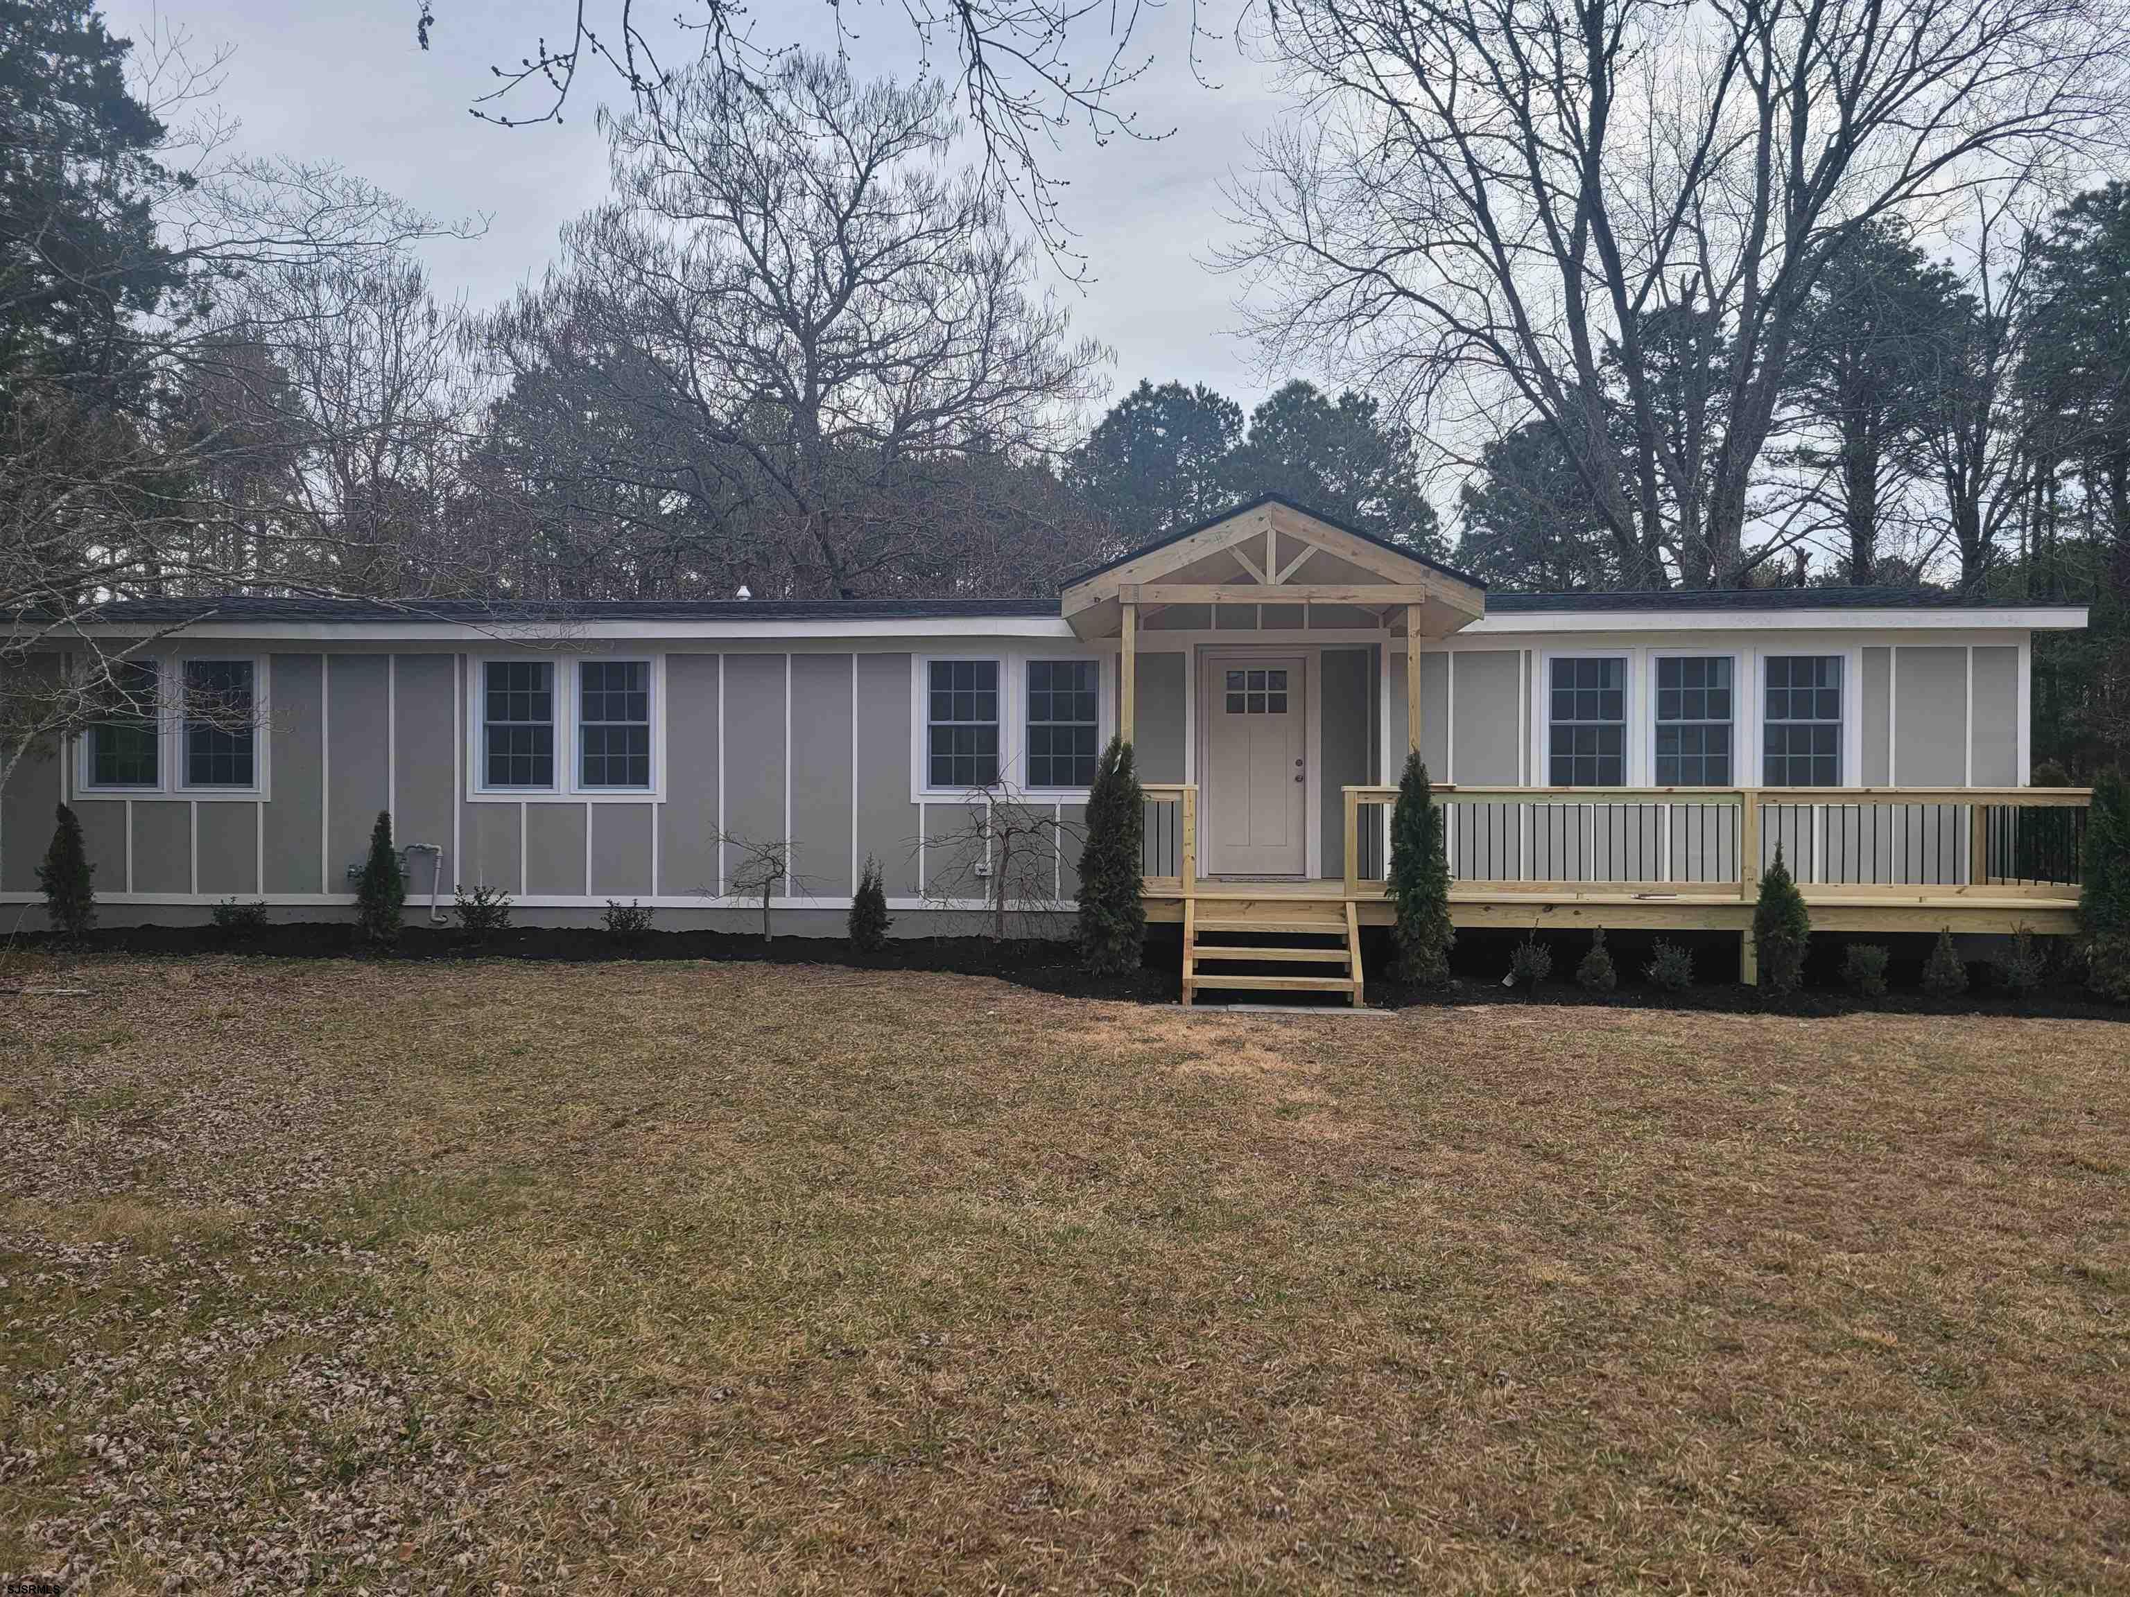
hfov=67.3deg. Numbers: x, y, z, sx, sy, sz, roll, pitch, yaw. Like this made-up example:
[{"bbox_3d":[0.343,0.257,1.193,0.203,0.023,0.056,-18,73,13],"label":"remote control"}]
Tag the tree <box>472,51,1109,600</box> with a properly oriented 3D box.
[{"bbox_3d":[-5.150,-6.200,30.000,12.000,15.200,11.300,0,0,0],"label":"tree"}]

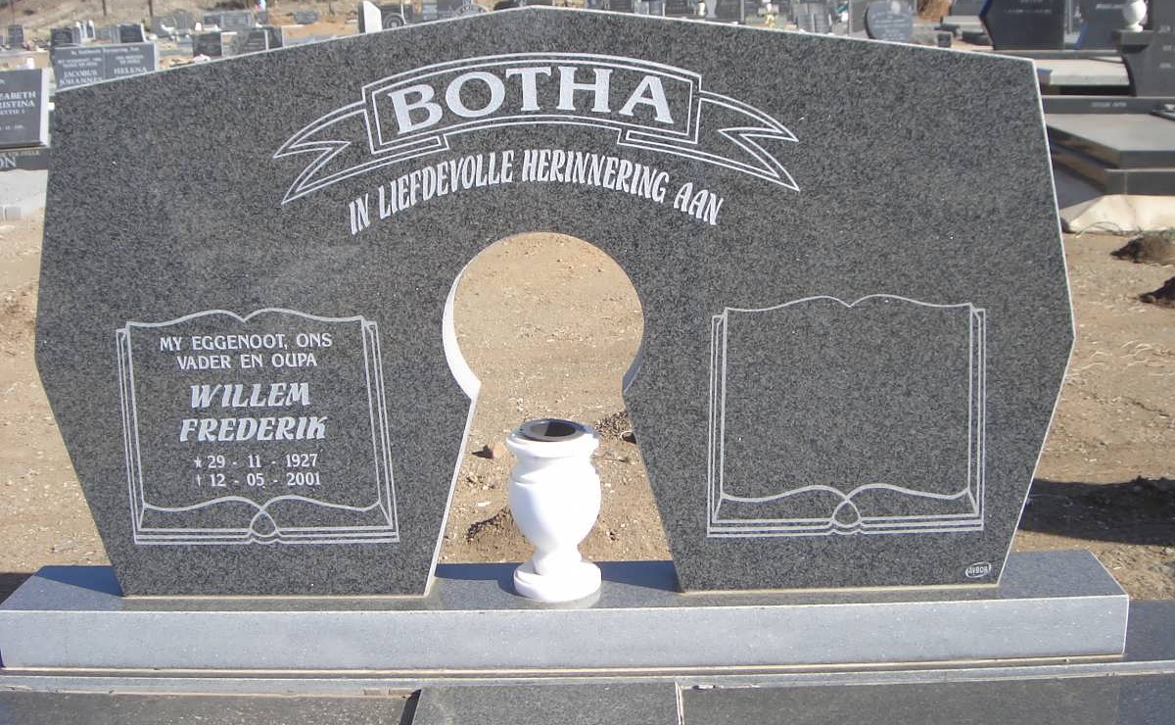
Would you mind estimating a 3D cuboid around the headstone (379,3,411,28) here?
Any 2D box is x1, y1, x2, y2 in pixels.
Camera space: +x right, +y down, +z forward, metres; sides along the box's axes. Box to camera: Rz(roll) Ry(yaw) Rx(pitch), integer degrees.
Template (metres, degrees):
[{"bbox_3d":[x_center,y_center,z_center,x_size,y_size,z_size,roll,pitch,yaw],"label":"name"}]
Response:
[{"bbox_3d":[-4.957,-8.880,34.000,0.790,0.739,0.120,-2,15,0],"label":"headstone"}]

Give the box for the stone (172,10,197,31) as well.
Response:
[{"bbox_3d":[-12.243,-10.329,40.000,0.673,0.690,0.130,-2,15,0],"label":"stone"}]

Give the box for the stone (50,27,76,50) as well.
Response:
[{"bbox_3d":[-11.909,-7.335,30.000,0.553,0.540,0.120,-2,15,0],"label":"stone"}]

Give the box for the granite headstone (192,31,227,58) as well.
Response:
[{"bbox_3d":[-7.733,-6.501,27.000,0.627,0.526,0.120,-2,15,0],"label":"granite headstone"}]

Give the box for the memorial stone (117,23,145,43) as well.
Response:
[{"bbox_3d":[-11.053,-7.919,32.000,0.623,0.576,0.120,-2,15,0],"label":"memorial stone"}]

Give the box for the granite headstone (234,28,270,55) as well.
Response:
[{"bbox_3d":[-6.842,-6.551,27.000,0.651,0.587,0.120,-2,15,0],"label":"granite headstone"}]

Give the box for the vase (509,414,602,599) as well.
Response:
[{"bbox_3d":[-0.046,0.225,2.030,0.142,0.250,0.142,-1,15,1],"label":"vase"}]

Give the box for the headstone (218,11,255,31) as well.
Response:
[{"bbox_3d":[-10.108,-9.798,38.000,1.037,0.684,0.130,-2,15,0],"label":"headstone"}]

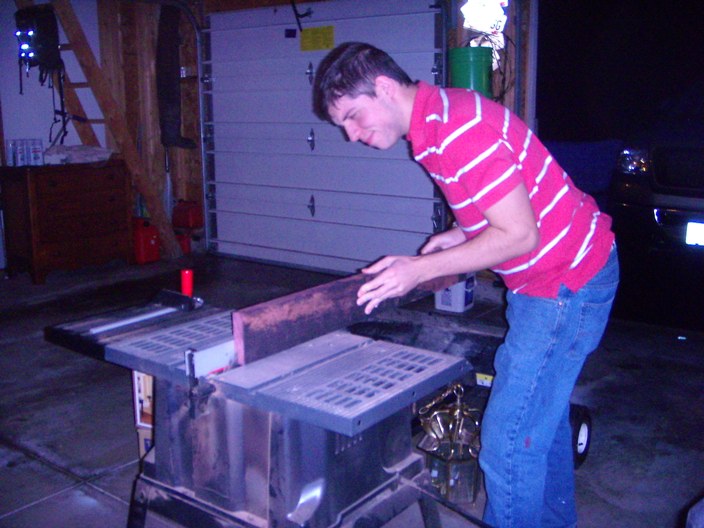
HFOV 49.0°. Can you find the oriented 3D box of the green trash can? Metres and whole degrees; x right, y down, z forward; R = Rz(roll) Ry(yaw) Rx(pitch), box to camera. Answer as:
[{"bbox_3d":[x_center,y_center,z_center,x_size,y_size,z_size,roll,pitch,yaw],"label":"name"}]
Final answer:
[{"bbox_3d":[0.808,-1.275,5.270,0.302,0.370,0.302,0,12,0],"label":"green trash can"}]

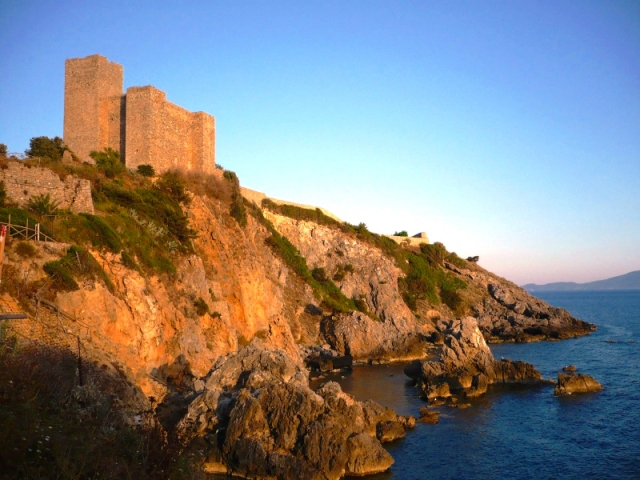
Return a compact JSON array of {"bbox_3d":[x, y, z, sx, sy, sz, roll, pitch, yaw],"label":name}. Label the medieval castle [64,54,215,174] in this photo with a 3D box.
[{"bbox_3d":[-33.940,-21.320,123.690,19.780,23.060,19.100,-3,-5,25],"label":"medieval castle"}]

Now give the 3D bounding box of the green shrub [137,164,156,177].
[{"bbox_3d":[-28.420,-11.380,106.000,3.280,1.970,2.780,-1,-5,0],"label":"green shrub"}]

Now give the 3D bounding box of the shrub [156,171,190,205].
[{"bbox_3d":[-22.410,-8.030,99.000,5.200,4.940,4.420,-1,-5,0],"label":"shrub"}]

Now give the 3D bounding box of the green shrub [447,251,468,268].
[{"bbox_3d":[34.000,4.820,160.000,5.440,4.230,4.620,-1,-5,0],"label":"green shrub"}]

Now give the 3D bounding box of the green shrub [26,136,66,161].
[{"bbox_3d":[-43.960,-14.710,104.000,6.430,3.860,4.820,-1,-5,0],"label":"green shrub"}]

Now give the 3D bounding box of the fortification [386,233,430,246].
[{"bbox_3d":[21.200,-0.120,155.000,10.540,3.350,6.000,0,-5,-12],"label":"fortification"}]

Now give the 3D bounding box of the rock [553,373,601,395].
[{"bbox_3d":[29.700,16.390,74.360,5.520,2.230,3.800,-1,-5,0],"label":"rock"}]

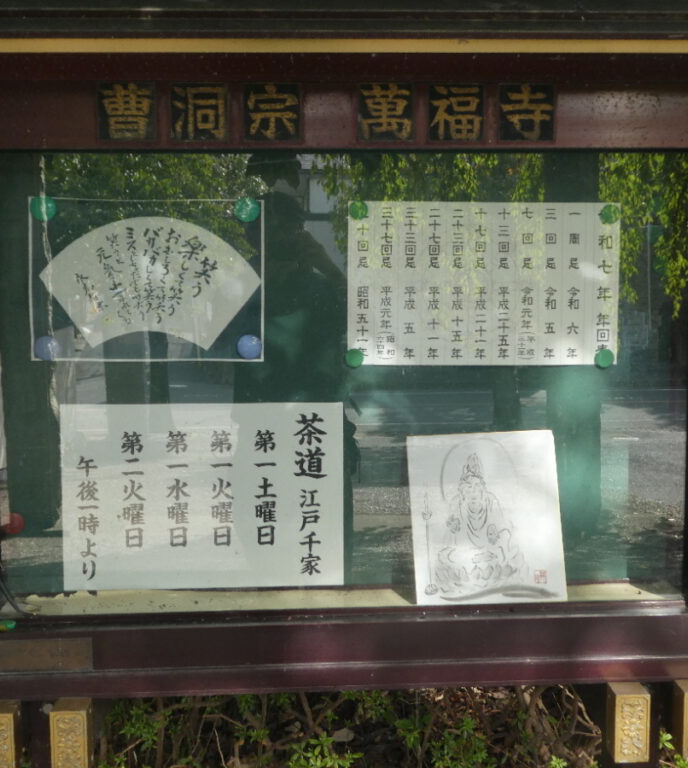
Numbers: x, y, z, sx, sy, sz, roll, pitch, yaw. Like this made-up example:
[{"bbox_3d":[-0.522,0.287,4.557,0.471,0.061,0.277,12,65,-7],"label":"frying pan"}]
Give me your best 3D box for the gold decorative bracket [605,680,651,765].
[{"bbox_3d":[0.411,0.490,1.587,0.050,0.101,0.047,-1,6,-3],"label":"gold decorative bracket"}]

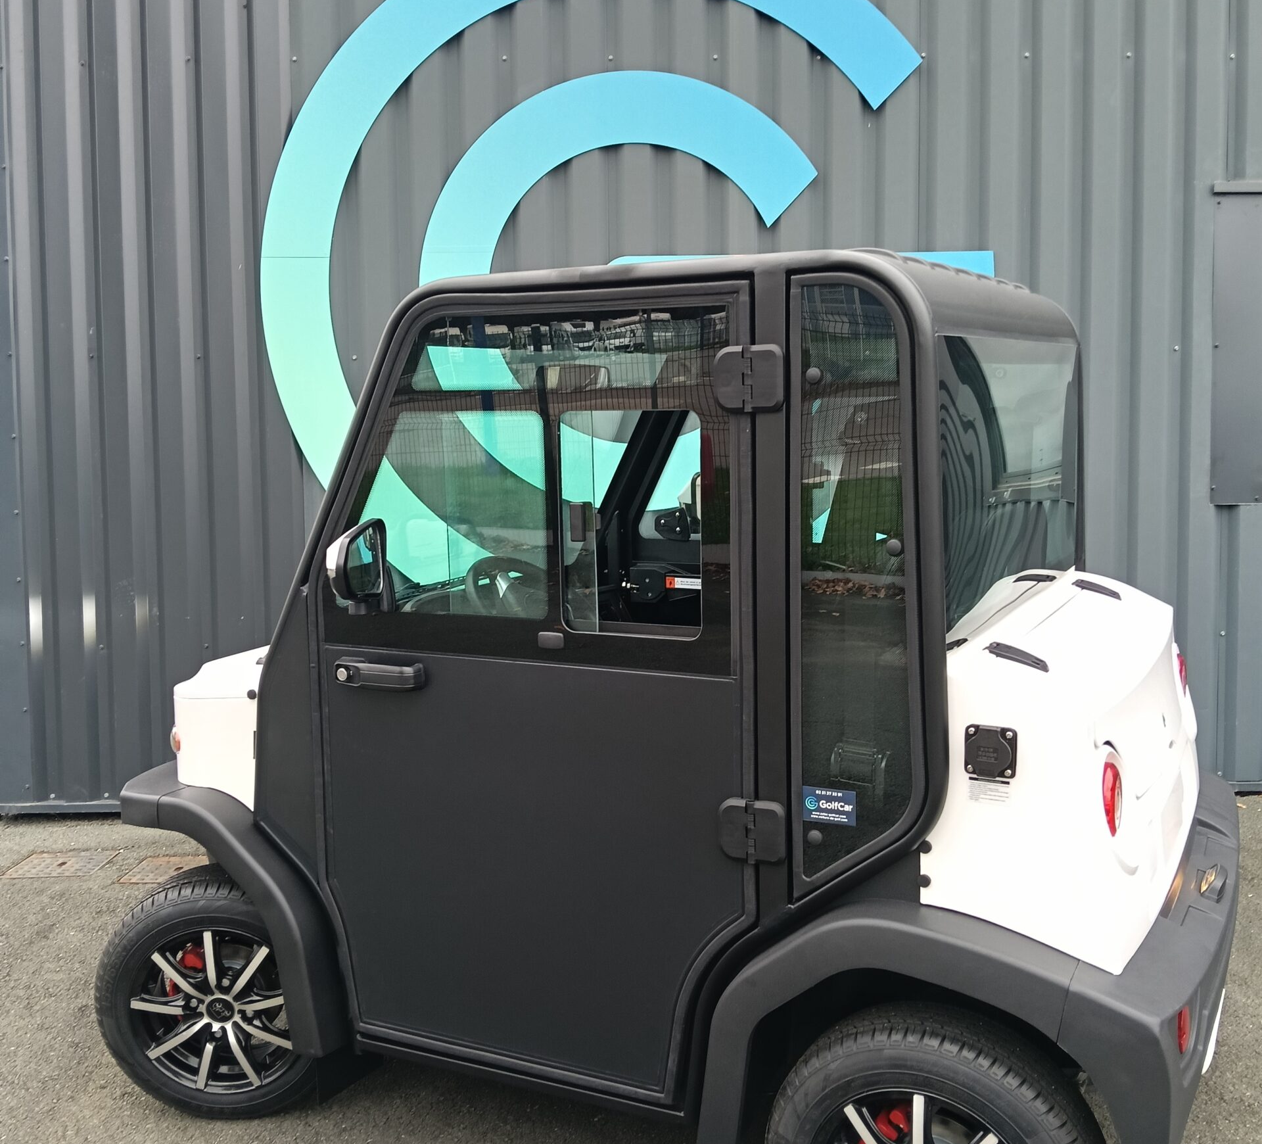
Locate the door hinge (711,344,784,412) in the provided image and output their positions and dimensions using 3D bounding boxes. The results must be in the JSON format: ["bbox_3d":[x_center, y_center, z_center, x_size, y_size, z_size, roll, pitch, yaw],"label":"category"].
[{"bbox_3d":[0.191,-0.320,2.156,0.125,0.112,0.025,2,5,28],"label":"door hinge"}]

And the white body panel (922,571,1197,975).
[{"bbox_3d":[0.899,0.291,2.481,0.390,0.600,1.150,2,5,28],"label":"white body panel"}]

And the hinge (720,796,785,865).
[{"bbox_3d":[0.201,0.436,2.209,0.122,0.112,0.025,2,5,28],"label":"hinge"}]

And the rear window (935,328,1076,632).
[{"bbox_3d":[0.776,-0.192,2.511,0.070,0.500,1.130,2,5,28],"label":"rear window"}]

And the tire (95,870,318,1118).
[{"bbox_3d":[-0.858,0.914,2.778,0.535,0.530,0.165,-1,4,-1],"label":"tire"}]

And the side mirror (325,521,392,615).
[{"bbox_3d":[-0.519,-0.008,2.479,0.095,0.185,0.155,1,4,20],"label":"side mirror"}]

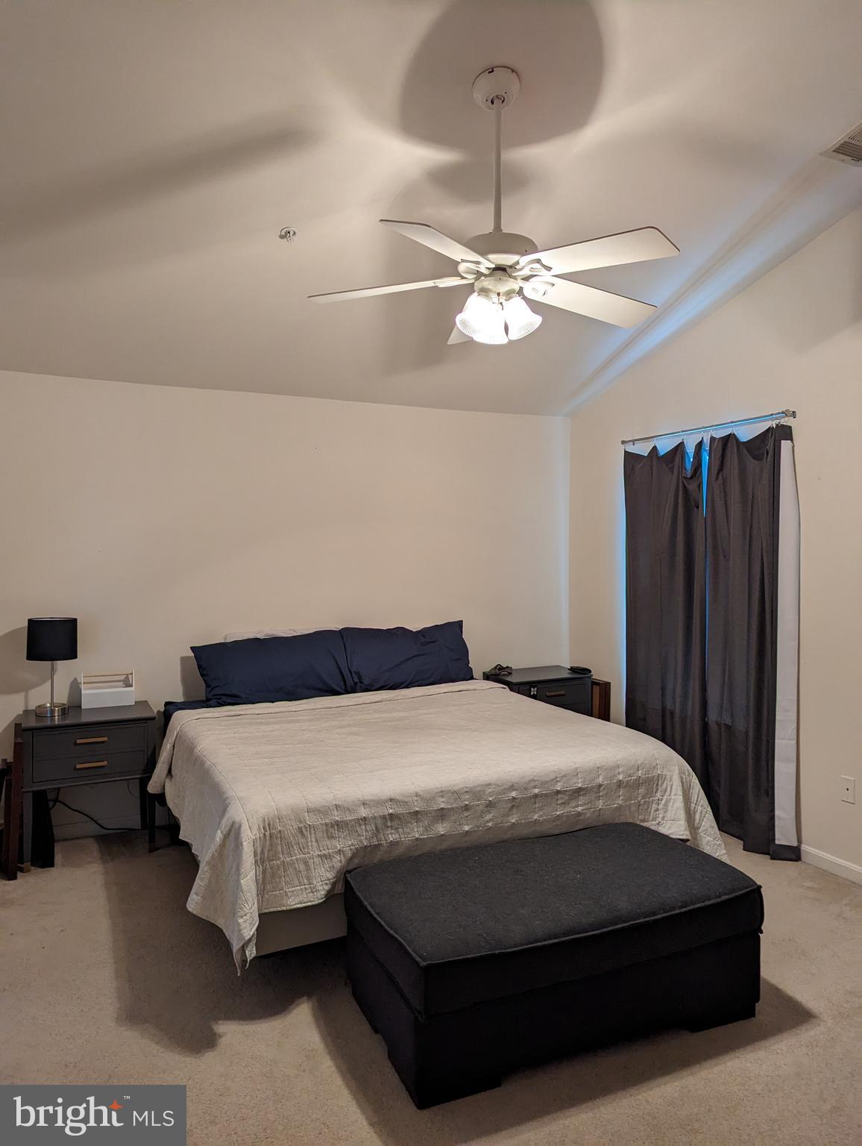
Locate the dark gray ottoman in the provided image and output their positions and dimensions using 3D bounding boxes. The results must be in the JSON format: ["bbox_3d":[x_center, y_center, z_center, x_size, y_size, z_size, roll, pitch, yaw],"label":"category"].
[{"bbox_3d":[0.403,1.247,2.710,1.230,0.434,0.665,-1,2,-23],"label":"dark gray ottoman"}]

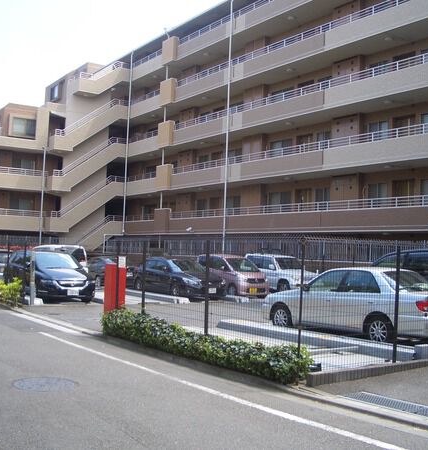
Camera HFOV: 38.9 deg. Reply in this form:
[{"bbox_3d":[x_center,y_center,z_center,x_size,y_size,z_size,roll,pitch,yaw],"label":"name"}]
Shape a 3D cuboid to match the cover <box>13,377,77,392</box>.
[{"bbox_3d":[-2.039,1.924,7.320,0.770,0.040,0.770,4,-4,-37],"label":"cover"}]

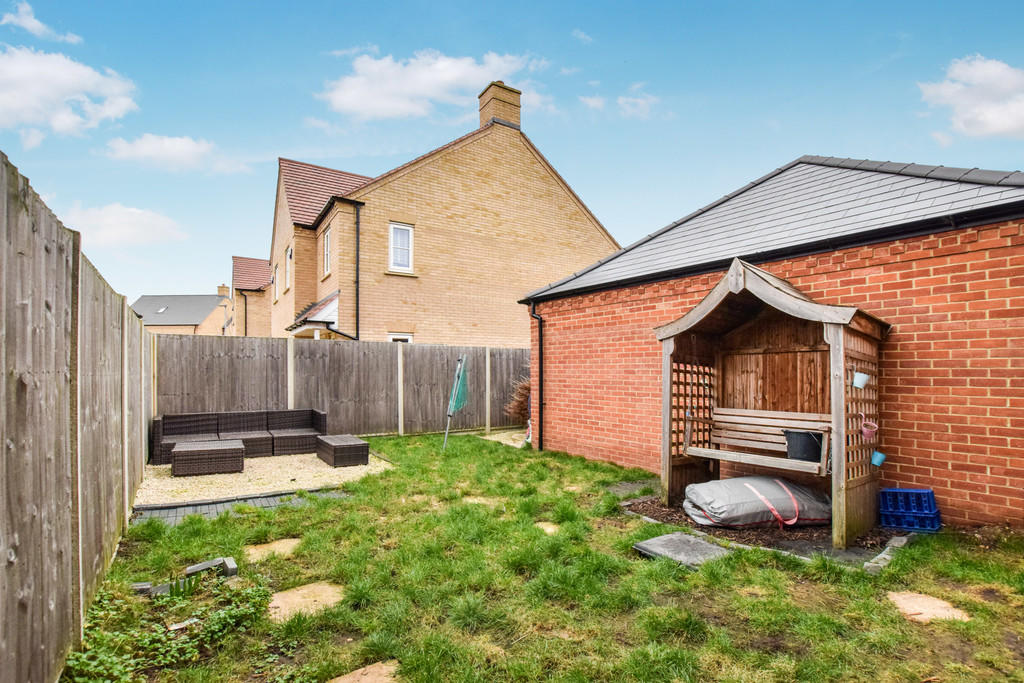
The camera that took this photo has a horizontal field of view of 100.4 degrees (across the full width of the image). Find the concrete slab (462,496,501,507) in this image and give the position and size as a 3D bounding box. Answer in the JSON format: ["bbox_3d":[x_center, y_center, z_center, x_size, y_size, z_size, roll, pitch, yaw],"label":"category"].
[{"bbox_3d":[-0.285,1.610,4.250,0.420,0.045,0.310,0,-3,8],"label":"concrete slab"}]

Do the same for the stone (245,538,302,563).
[{"bbox_3d":[-1.680,1.480,2.980,0.380,0.045,0.380,1,-3,-26],"label":"stone"}]

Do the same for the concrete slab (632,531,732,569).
[{"bbox_3d":[1.200,1.462,2.970,0.460,0.050,0.470,2,-3,-38],"label":"concrete slab"}]

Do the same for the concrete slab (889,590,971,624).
[{"bbox_3d":[2.240,1.455,2.300,0.320,0.045,0.370,-1,-3,22],"label":"concrete slab"}]

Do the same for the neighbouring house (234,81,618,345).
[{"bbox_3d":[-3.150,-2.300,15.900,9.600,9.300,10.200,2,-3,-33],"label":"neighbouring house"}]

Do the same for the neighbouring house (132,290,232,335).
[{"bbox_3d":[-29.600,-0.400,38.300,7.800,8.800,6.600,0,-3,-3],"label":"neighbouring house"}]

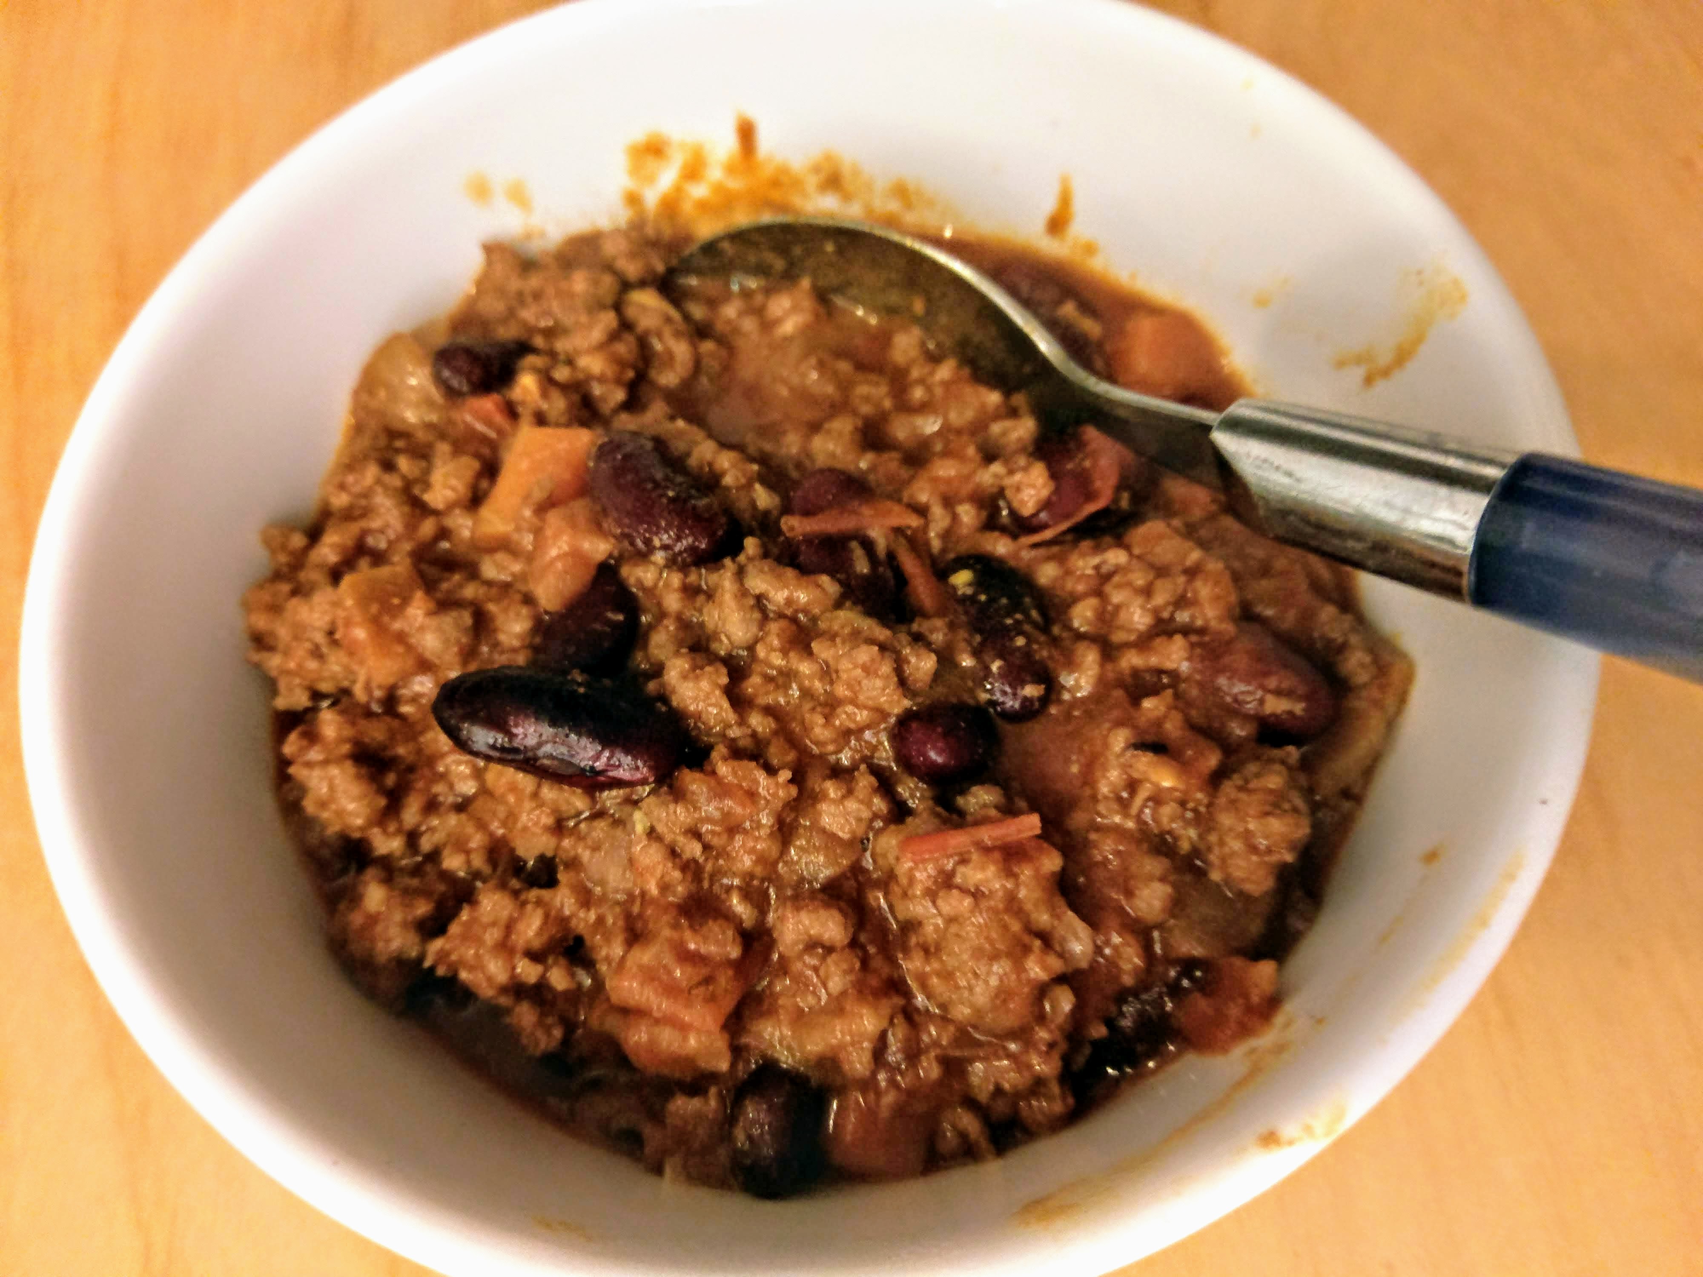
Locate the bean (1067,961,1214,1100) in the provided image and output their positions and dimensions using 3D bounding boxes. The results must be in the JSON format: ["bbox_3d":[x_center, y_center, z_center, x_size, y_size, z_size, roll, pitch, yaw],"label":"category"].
[{"bbox_3d":[0.024,0.032,0.107,0.014,0.008,0.008,-39,68,-13],"label":"bean"}]

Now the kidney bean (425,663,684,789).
[{"bbox_3d":[-0.027,0.008,0.116,0.025,0.008,0.009,13,66,10],"label":"kidney bean"}]

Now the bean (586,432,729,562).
[{"bbox_3d":[-0.019,-0.014,0.129,0.009,0.008,0.019,-40,68,-14],"label":"bean"}]

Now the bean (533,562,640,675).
[{"bbox_3d":[-0.026,-0.002,0.124,0.009,0.008,0.014,26,69,15],"label":"bean"}]

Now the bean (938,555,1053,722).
[{"bbox_3d":[0.013,0.000,0.121,0.008,0.008,0.017,-21,65,-6],"label":"bean"}]

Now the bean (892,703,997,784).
[{"bbox_3d":[0.009,0.010,0.117,0.012,0.008,0.008,1,65,5],"label":"bean"}]

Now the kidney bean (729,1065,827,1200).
[{"bbox_3d":[-0.006,0.040,0.105,0.008,0.008,0.011,-1,65,4],"label":"kidney bean"}]

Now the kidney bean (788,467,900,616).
[{"bbox_3d":[0.000,-0.009,0.126,0.009,0.008,0.018,-25,66,-7],"label":"kidney bean"}]

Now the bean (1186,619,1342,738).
[{"bbox_3d":[0.038,0.004,0.117,0.015,0.008,0.009,32,71,18],"label":"bean"}]

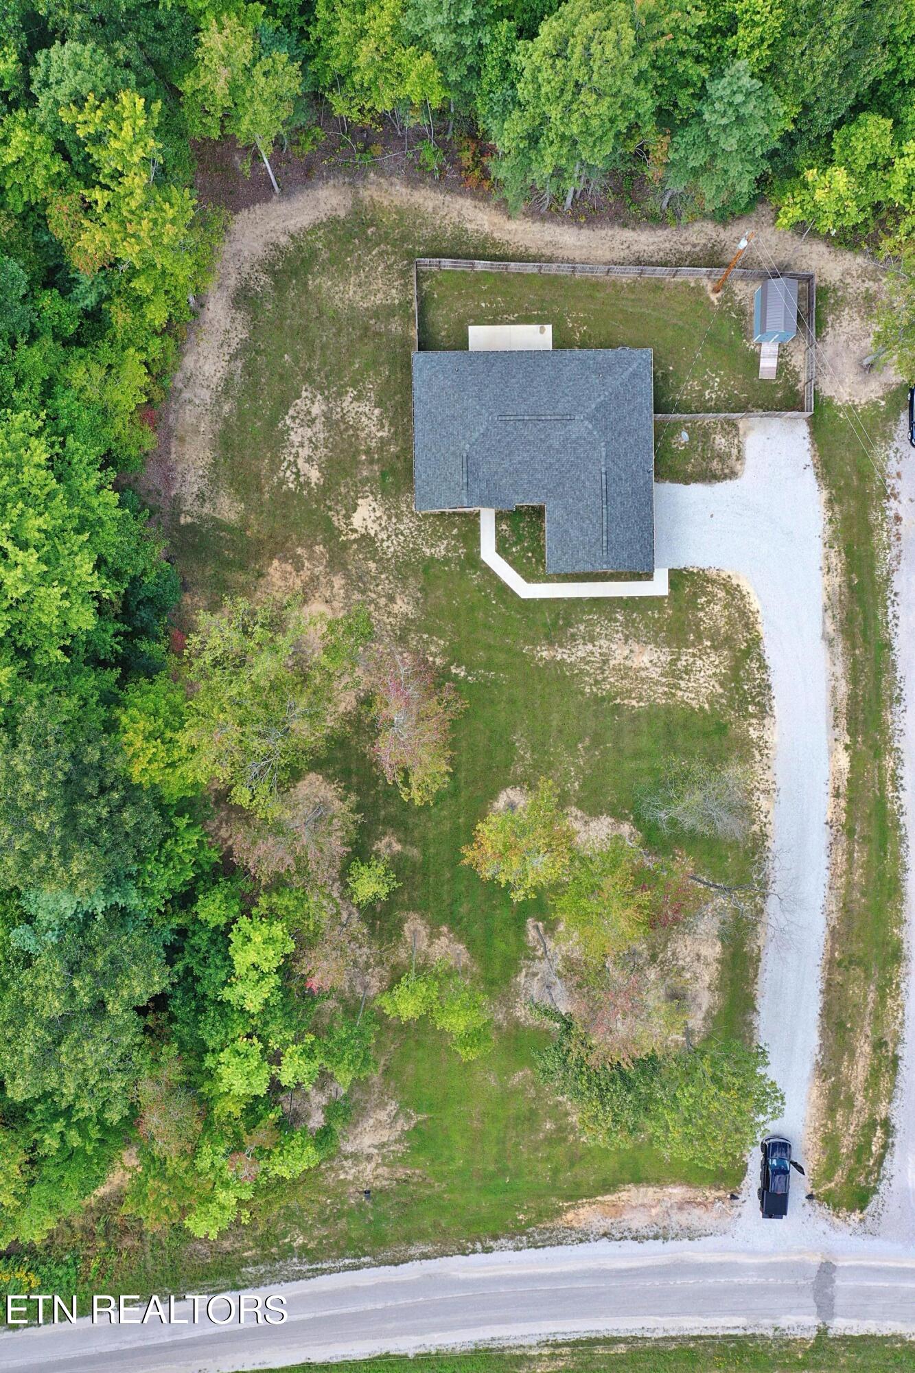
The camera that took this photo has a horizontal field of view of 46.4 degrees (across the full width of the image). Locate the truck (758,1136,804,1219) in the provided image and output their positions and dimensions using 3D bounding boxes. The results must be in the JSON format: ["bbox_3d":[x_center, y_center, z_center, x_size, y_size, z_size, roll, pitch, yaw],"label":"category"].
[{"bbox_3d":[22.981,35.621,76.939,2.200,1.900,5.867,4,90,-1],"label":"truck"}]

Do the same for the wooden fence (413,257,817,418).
[{"bbox_3d":[11.295,-24.873,76.730,28.518,1.900,10.941,0,90,-1],"label":"wooden fence"}]

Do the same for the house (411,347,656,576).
[{"bbox_3d":[5.404,-15.751,75.034,16.829,5.200,15.653,-1,90,-1],"label":"house"}]

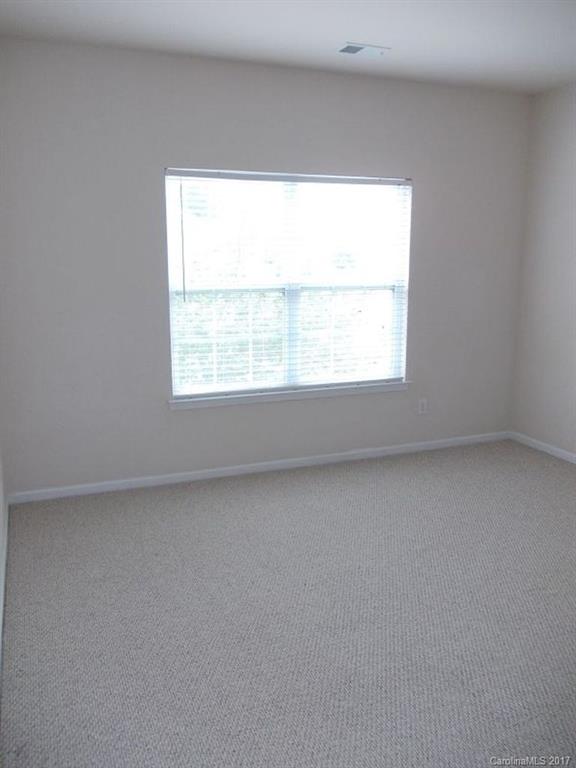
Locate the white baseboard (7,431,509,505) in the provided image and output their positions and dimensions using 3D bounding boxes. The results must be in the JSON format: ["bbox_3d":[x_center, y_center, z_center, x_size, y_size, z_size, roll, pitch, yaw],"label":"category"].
[{"bbox_3d":[0.053,0.584,4.531,3.839,0.073,0.020,-4,11,-20],"label":"white baseboard"}]

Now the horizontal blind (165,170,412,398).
[{"bbox_3d":[0.063,-0.650,4.338,1.802,1.552,0.100,-4,11,-20],"label":"horizontal blind"}]

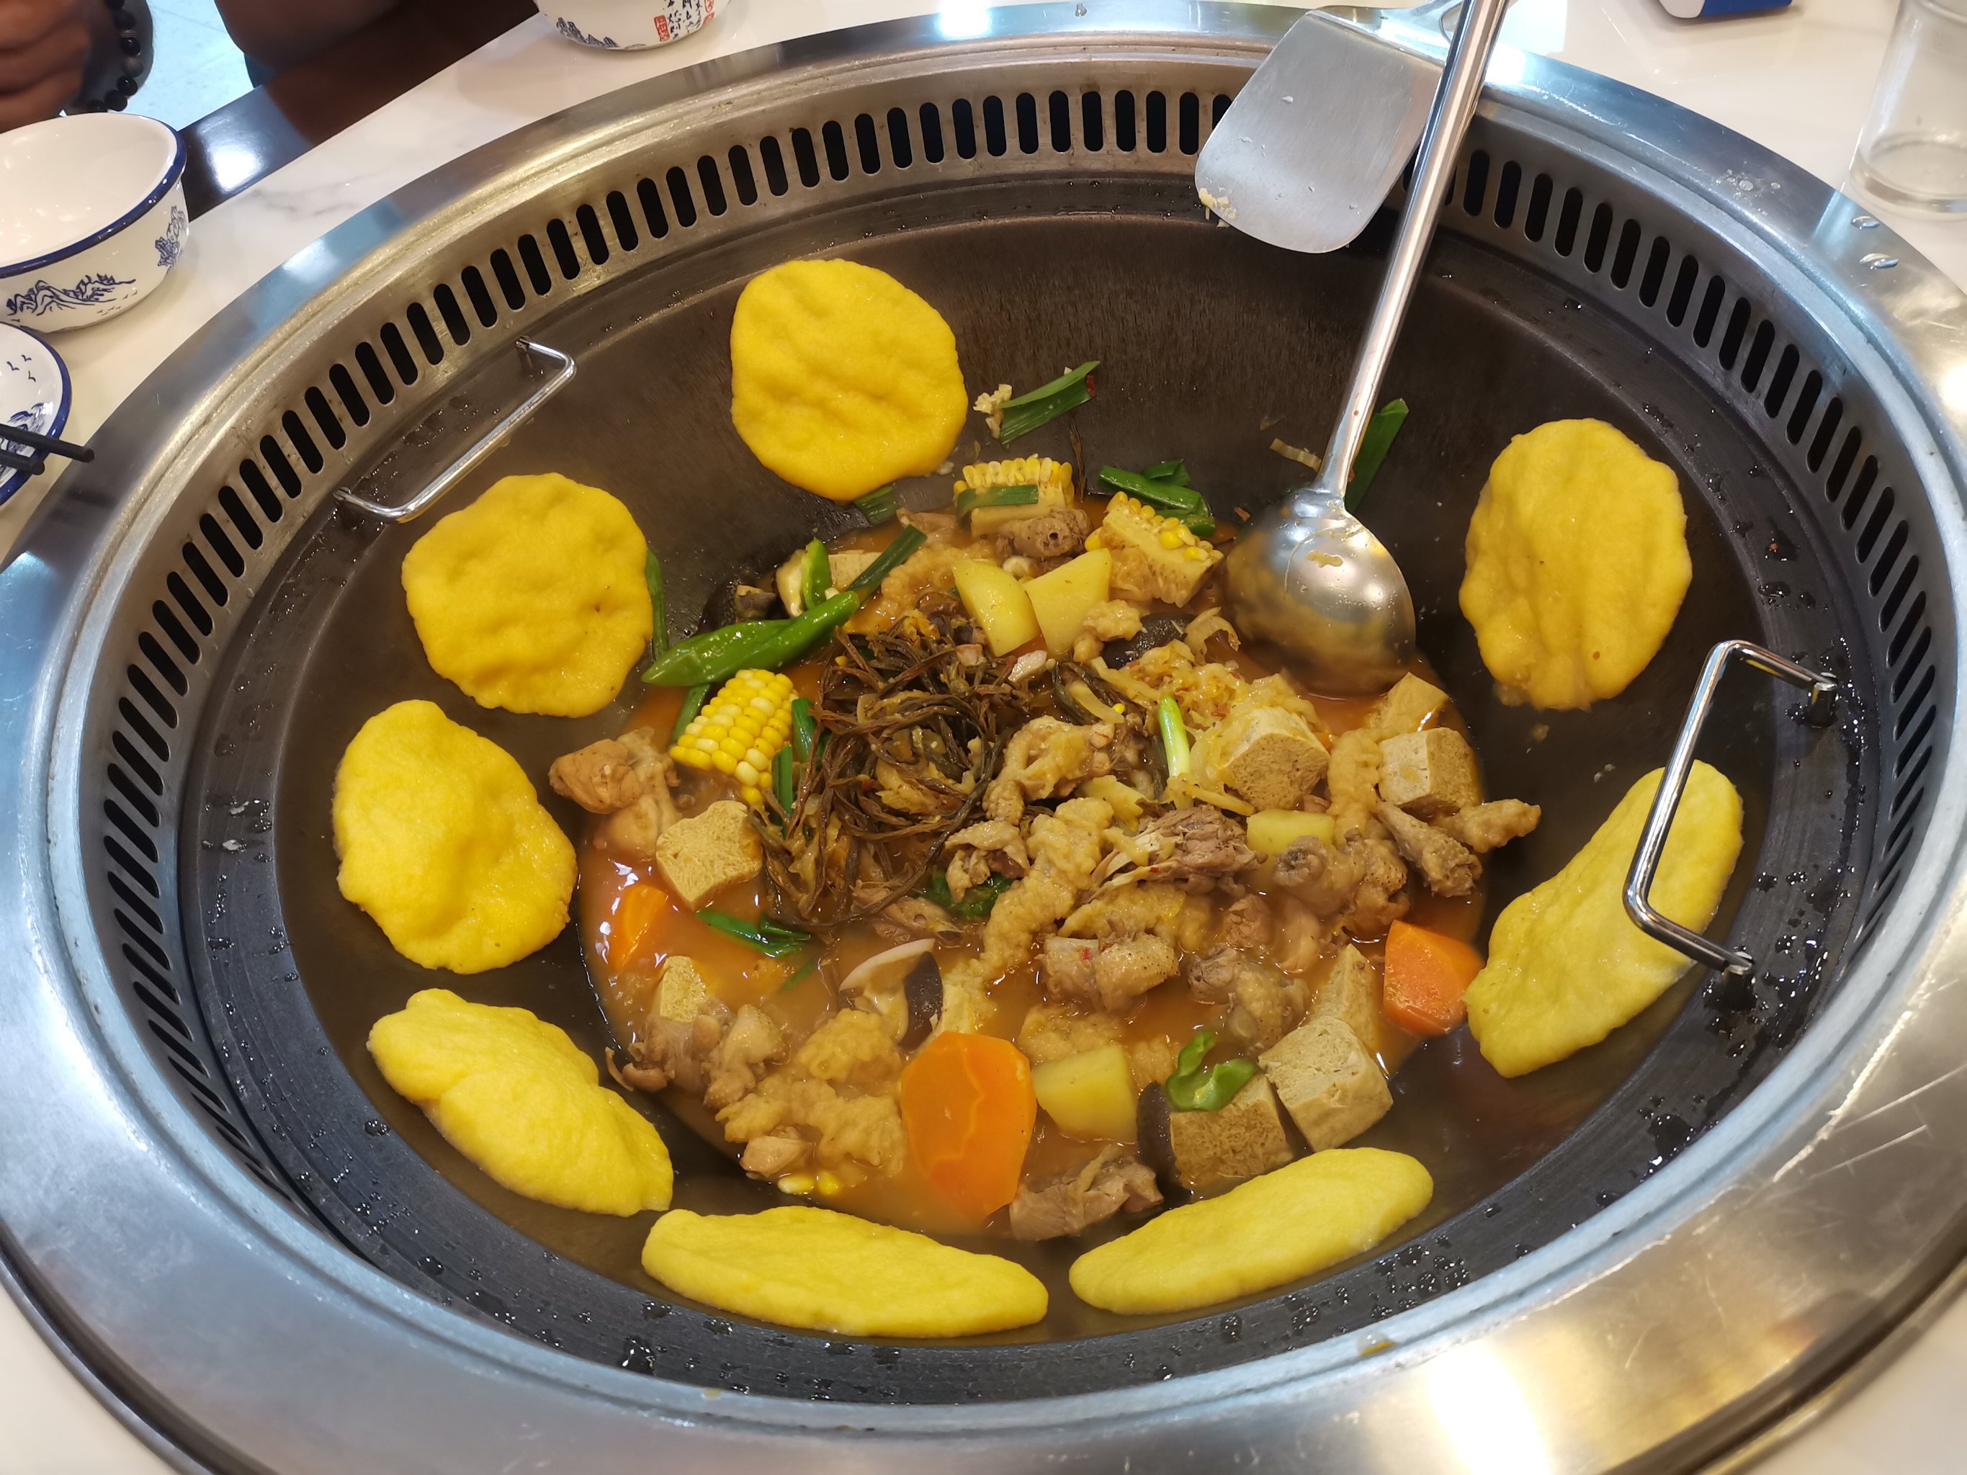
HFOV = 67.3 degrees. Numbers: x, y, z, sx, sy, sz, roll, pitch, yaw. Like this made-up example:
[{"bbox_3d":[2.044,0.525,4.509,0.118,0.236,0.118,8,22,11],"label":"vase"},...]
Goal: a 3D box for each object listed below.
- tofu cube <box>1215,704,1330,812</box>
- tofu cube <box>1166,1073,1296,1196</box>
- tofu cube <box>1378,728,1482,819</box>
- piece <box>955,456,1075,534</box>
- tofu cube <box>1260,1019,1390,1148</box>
[{"bbox_3d":[0.129,0.007,0.661,0.034,0.029,0.027,25,30,-28],"label":"tofu cube"},{"bbox_3d":[0.094,0.151,0.569,0.038,0.033,0.031,-16,87,11],"label":"tofu cube"},{"bbox_3d":[0.198,0.015,0.660,0.029,0.029,0.031,5,78,-32],"label":"tofu cube"},{"bbox_3d":[0.017,-0.130,0.810,0.062,0.028,0.044,-5,95,2],"label":"piece"},{"bbox_3d":[0.133,0.134,0.574,0.034,0.031,0.031,-30,36,0],"label":"tofu cube"}]

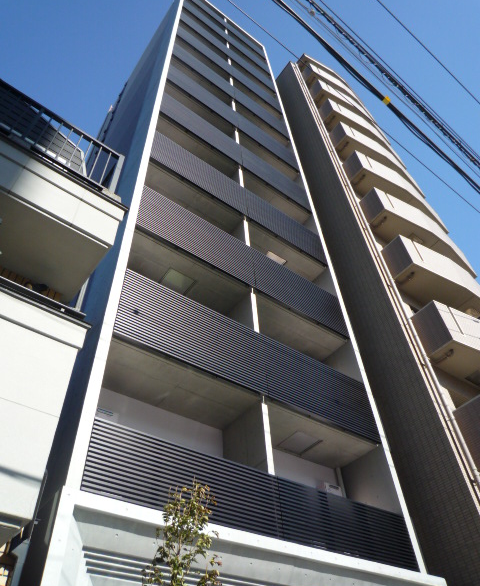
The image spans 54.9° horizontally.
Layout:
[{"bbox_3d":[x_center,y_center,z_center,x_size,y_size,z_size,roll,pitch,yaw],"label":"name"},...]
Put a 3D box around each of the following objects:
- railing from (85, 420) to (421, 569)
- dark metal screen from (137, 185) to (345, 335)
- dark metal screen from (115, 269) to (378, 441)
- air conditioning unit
[{"bbox_3d":[0.556,3.099,6.675,5.850,0.900,0.110,27,-55,-26],"label":"railing"},{"bbox_3d":[0.276,-0.554,10.707,5.850,1.480,0.140,27,-55,-26],"label":"dark metal screen"},{"bbox_3d":[0.421,1.341,8.616,5.850,1.480,0.120,27,-55,-26],"label":"dark metal screen"},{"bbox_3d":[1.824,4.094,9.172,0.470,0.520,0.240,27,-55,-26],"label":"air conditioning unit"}]

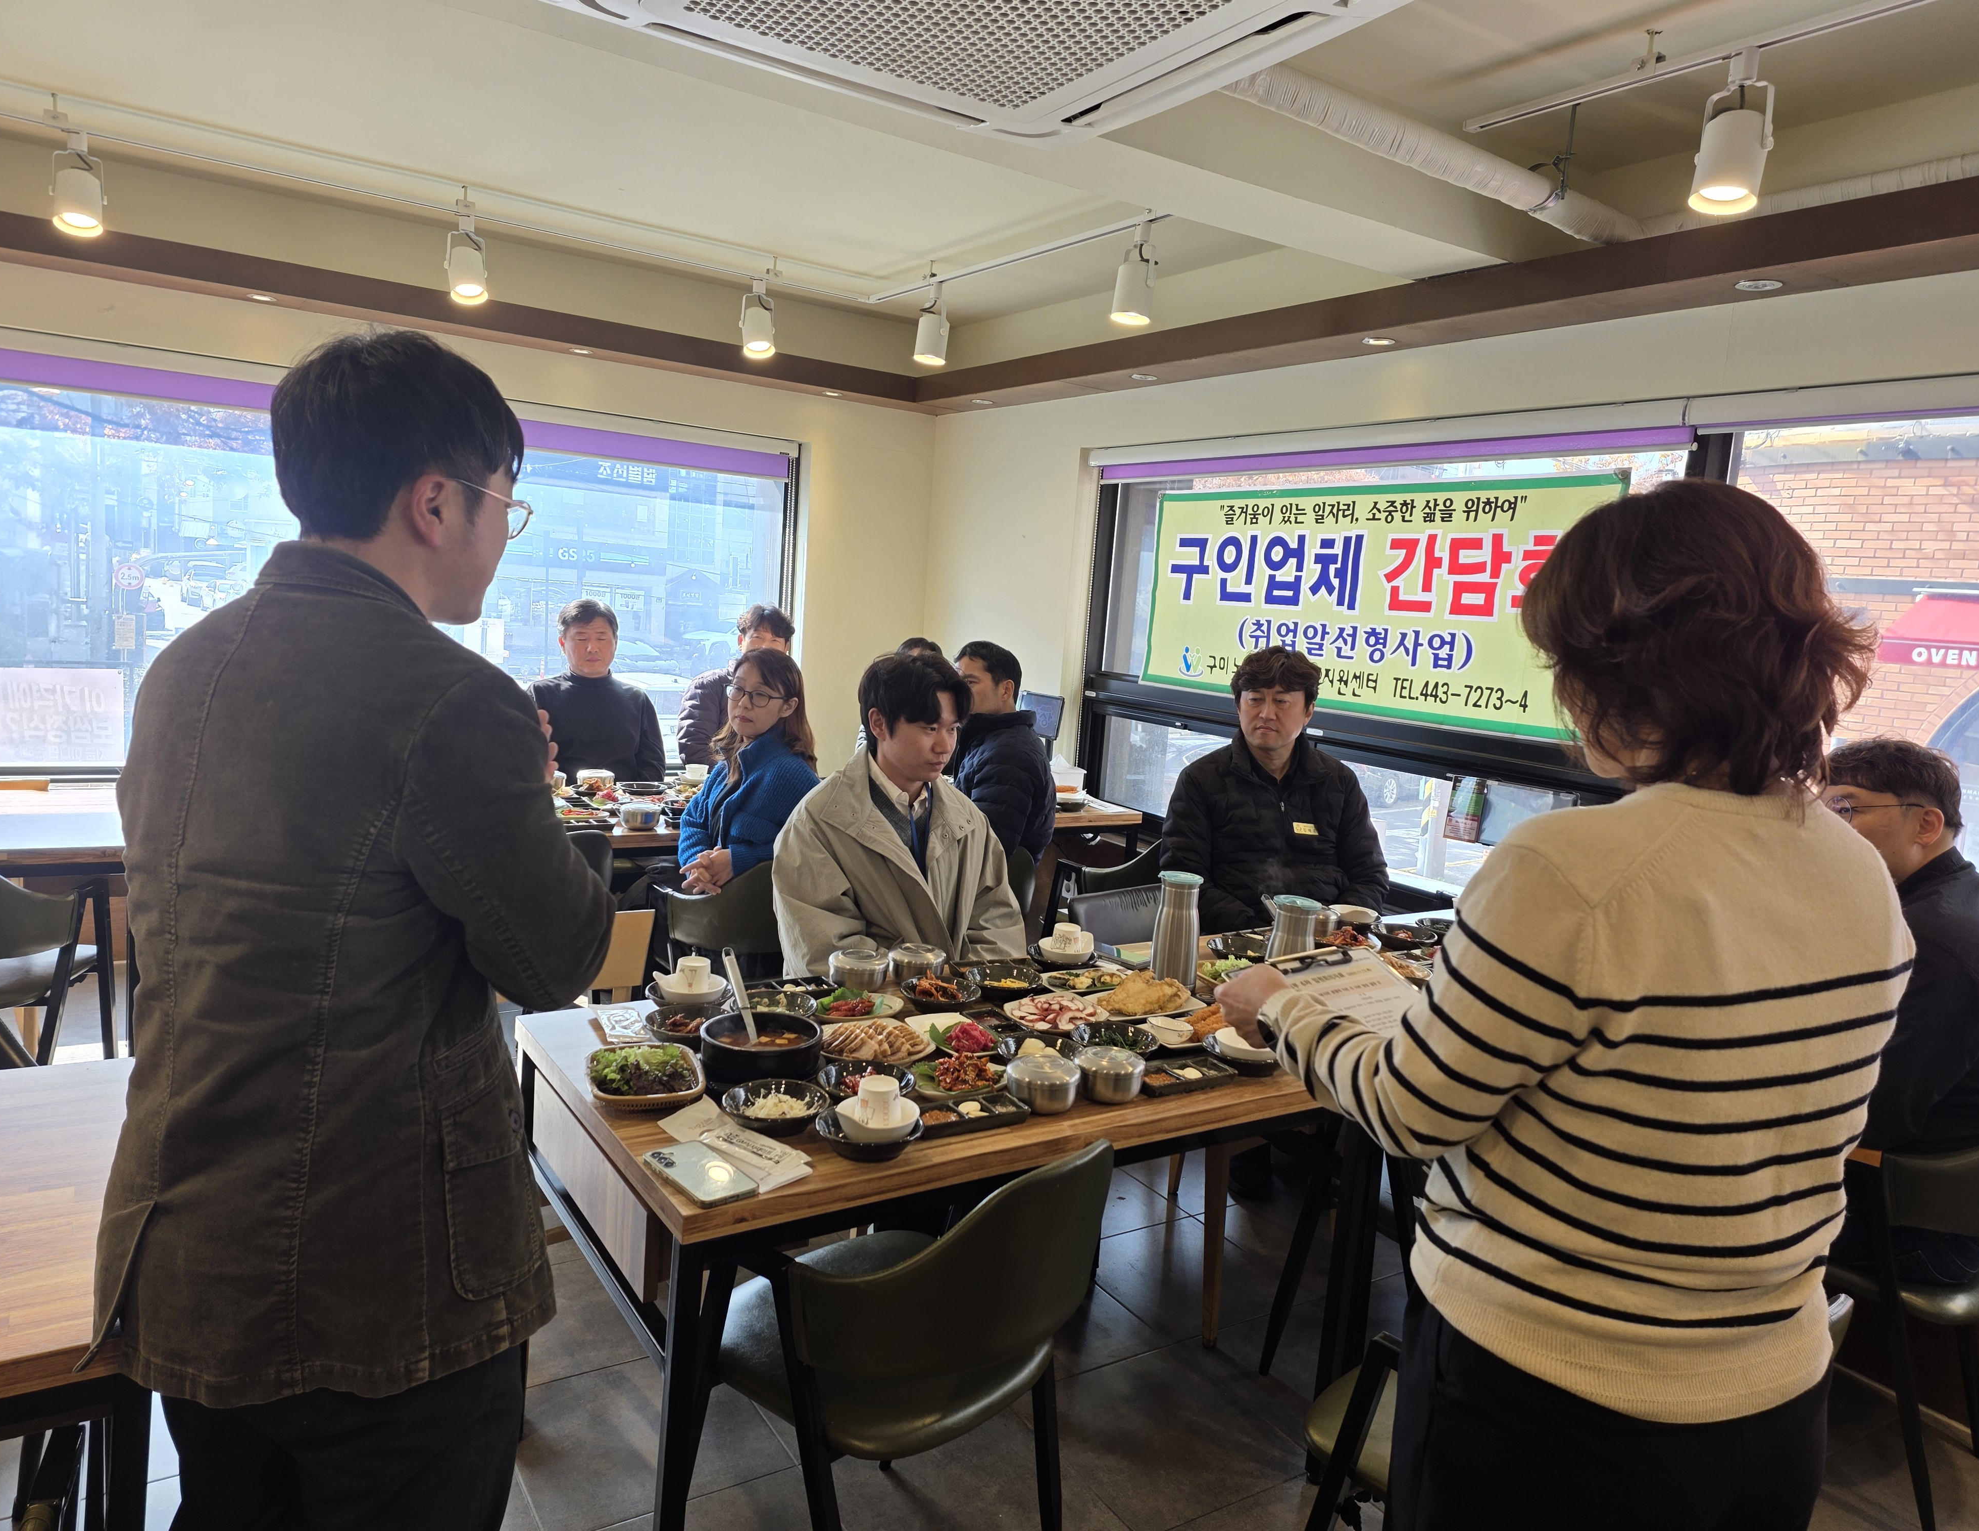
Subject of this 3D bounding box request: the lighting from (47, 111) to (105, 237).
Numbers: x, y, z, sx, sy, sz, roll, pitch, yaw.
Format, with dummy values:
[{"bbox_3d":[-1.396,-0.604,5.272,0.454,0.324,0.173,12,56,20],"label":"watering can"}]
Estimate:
[{"bbox_3d":[-2.530,-1.637,3.766,0.128,0.316,0.165,0,8,-33],"label":"lighting"}]

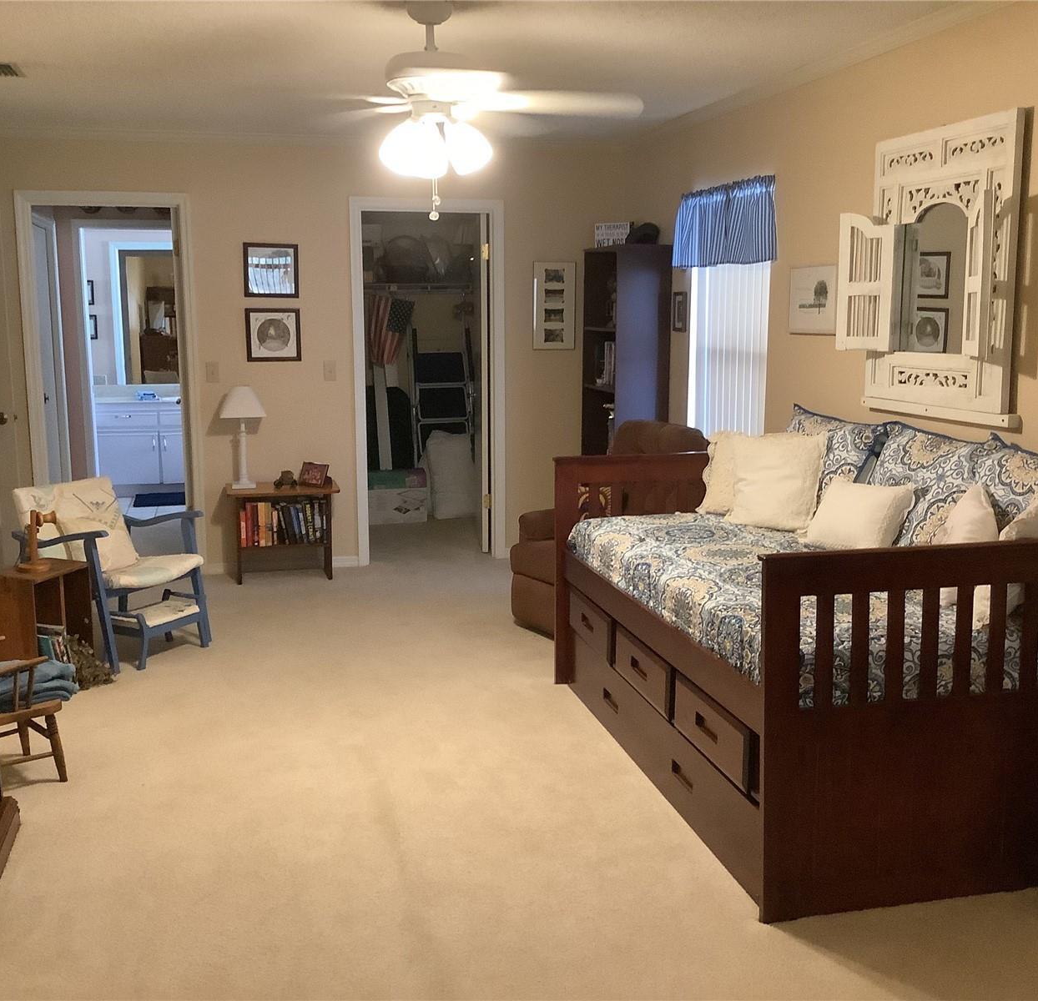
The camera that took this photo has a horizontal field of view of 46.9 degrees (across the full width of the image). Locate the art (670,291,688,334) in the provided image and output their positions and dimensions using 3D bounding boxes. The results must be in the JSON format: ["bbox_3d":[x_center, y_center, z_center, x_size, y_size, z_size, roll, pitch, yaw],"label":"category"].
[{"bbox_3d":[0.820,-0.966,6.164,0.022,0.210,0.205,-2,10,-14],"label":"art"}]

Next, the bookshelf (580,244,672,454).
[{"bbox_3d":[0.598,-0.507,6.820,0.310,1.830,0.610,-3,10,-14],"label":"bookshelf"}]

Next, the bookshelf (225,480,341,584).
[{"bbox_3d":[-1.319,0.177,6.712,0.600,0.525,0.350,-2,10,-14],"label":"bookshelf"}]

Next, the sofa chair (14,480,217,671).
[{"bbox_3d":[-1.814,0.301,5.330,0.750,0.745,0.590,6,12,33],"label":"sofa chair"}]

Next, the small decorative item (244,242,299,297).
[{"bbox_3d":[-1.370,-1.274,6.619,0.295,0.295,0.025,-3,10,-14],"label":"small decorative item"}]

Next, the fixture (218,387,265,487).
[{"bbox_3d":[-1.524,-0.354,6.627,0.250,0.560,0.250,-2,10,-14],"label":"fixture"}]

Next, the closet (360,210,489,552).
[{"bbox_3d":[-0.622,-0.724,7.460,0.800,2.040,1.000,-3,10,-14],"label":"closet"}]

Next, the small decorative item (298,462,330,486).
[{"bbox_3d":[-1.145,-0.147,6.691,0.190,0.130,0.075,6,11,31],"label":"small decorative item"}]

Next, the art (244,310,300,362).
[{"bbox_3d":[-1.373,-0.925,6.702,0.296,0.287,0.025,-2,10,-14],"label":"art"}]

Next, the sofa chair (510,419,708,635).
[{"bbox_3d":[0.510,0.124,5.666,0.860,0.980,0.840,-7,12,-36],"label":"sofa chair"}]

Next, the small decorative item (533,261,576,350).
[{"bbox_3d":[0.210,-1.147,7.069,0.252,0.510,0.025,-2,10,-14],"label":"small decorative item"}]

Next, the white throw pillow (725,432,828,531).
[{"bbox_3d":[0.991,-0.097,4.684,0.410,0.390,0.140,3,-10,18],"label":"white throw pillow"}]

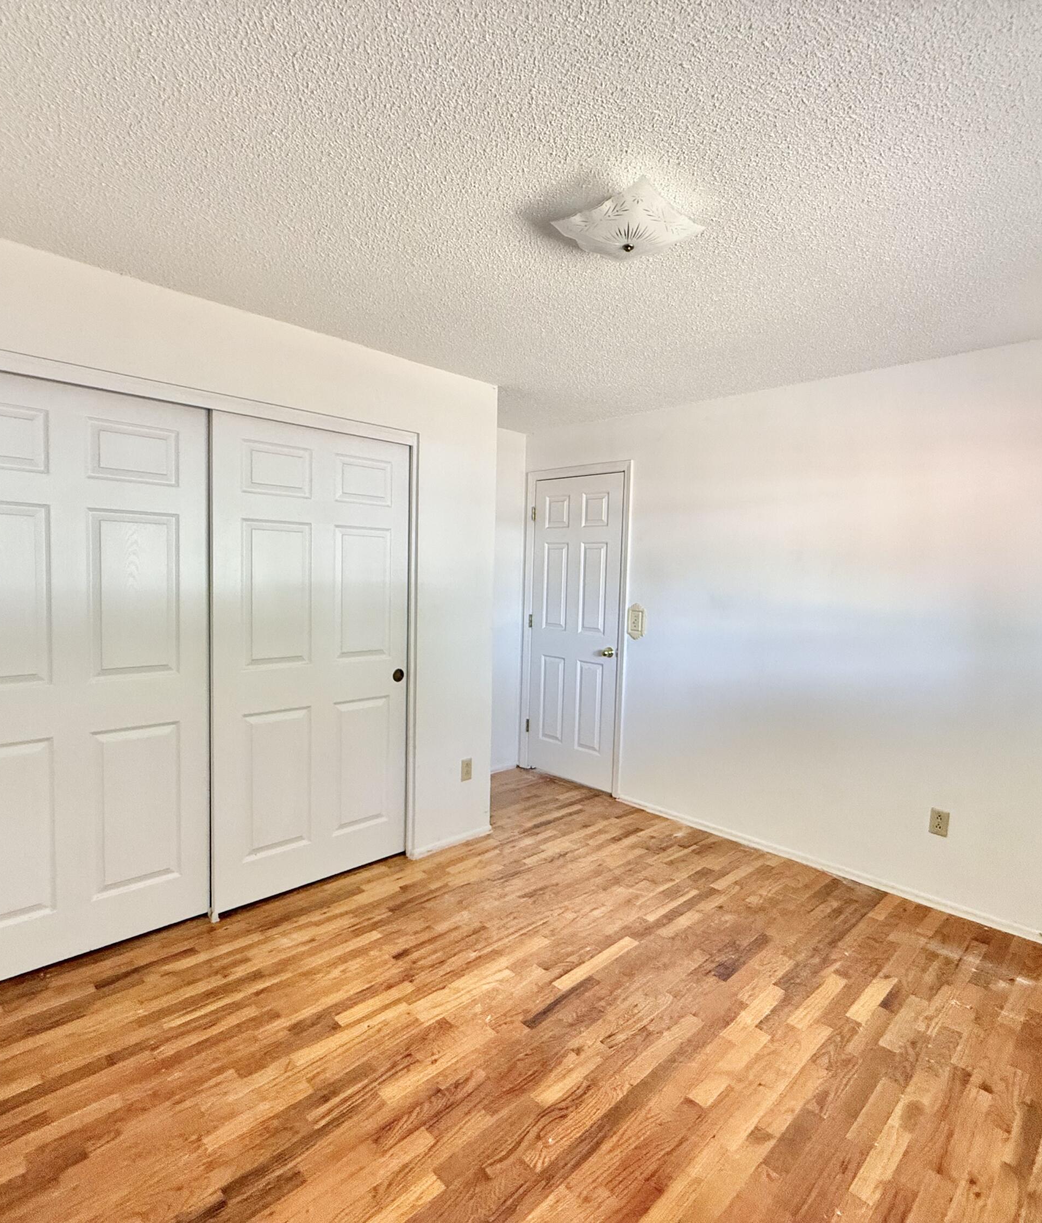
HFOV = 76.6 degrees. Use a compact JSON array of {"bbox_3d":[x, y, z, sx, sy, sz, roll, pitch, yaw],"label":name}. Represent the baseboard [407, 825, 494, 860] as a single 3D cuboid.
[{"bbox_3d":[-0.364,1.208,3.465,0.560,0.045,0.020,-2,5,-44],"label":"baseboard"}]

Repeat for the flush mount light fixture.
[{"bbox_3d":[0.291,-1.022,1.770,0.305,0.115,0.305,-2,5,-44],"label":"flush mount light fixture"}]

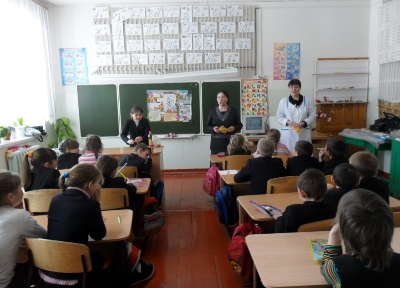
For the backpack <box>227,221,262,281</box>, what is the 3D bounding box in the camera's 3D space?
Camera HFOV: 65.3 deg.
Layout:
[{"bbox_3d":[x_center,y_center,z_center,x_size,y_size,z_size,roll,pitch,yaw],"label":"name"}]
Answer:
[{"bbox_3d":[0.297,0.682,2.046,0.190,0.380,0.270,-4,8,-14],"label":"backpack"}]

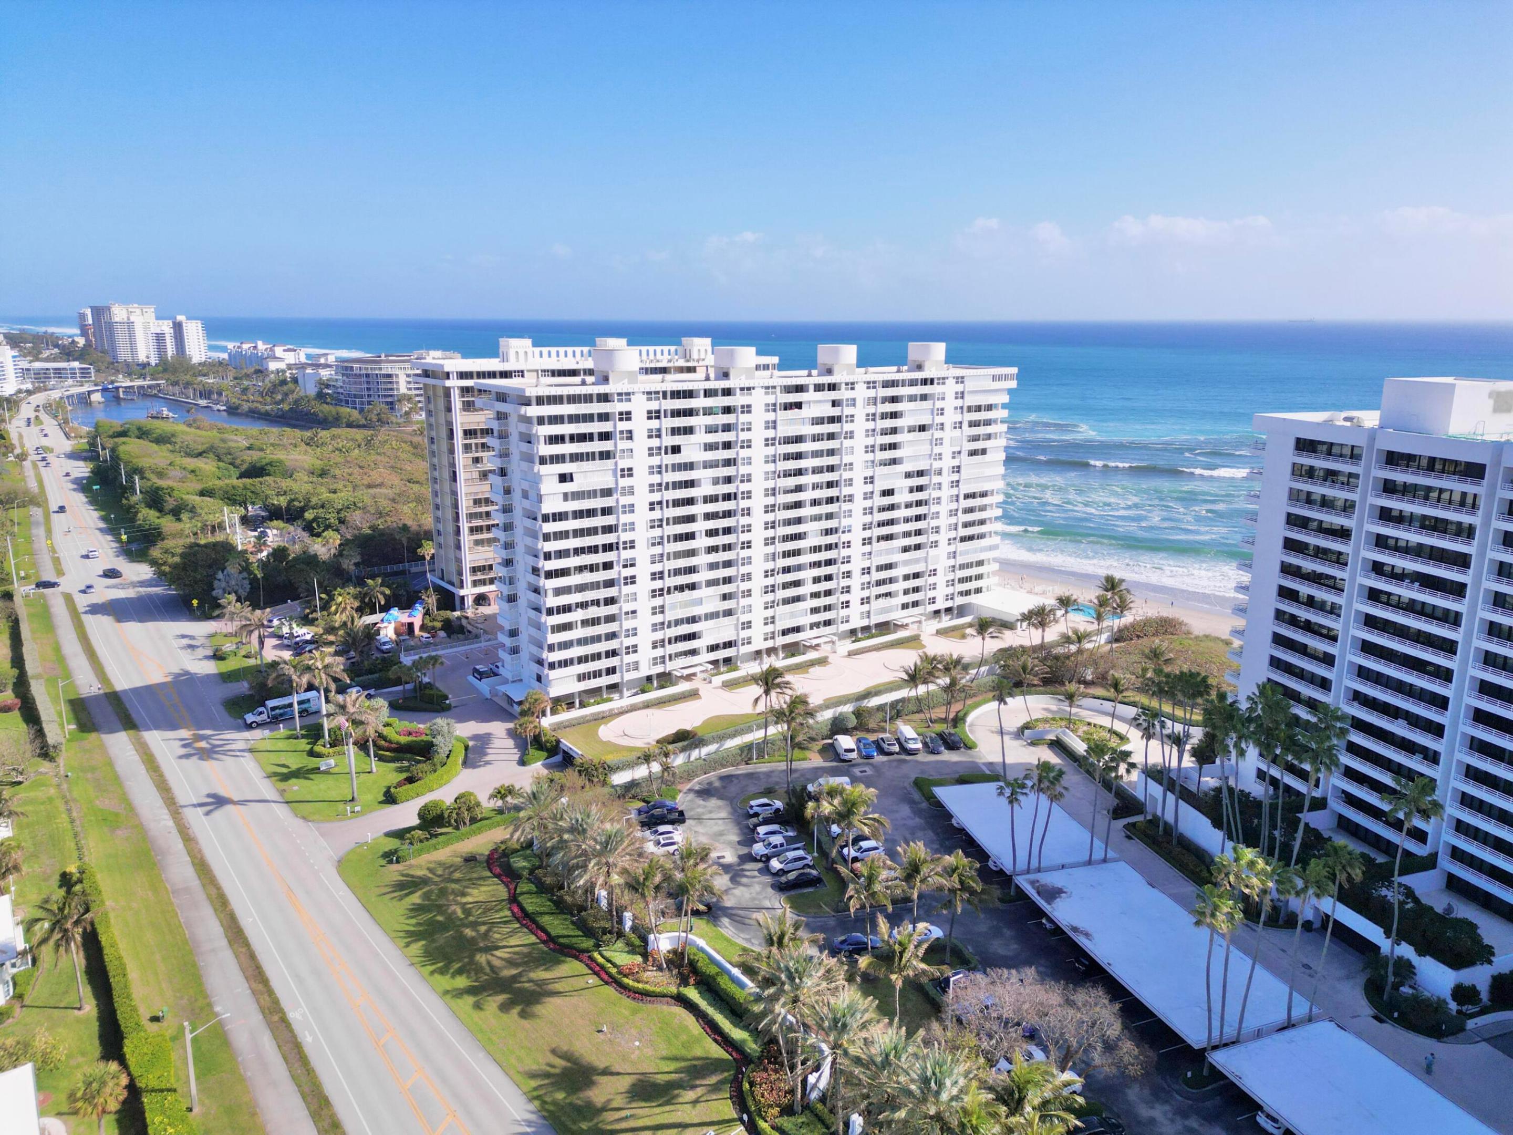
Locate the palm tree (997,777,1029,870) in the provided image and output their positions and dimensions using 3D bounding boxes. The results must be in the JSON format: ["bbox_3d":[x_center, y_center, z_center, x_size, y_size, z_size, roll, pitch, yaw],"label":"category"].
[{"bbox_3d":[25.788,26.872,103.783,3.100,12.400,3.100,0,13,0],"label":"palm tree"}]

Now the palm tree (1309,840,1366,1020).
[{"bbox_3d":[44.215,28.918,81.064,4.000,17.240,4.000,0,13,0],"label":"palm tree"}]

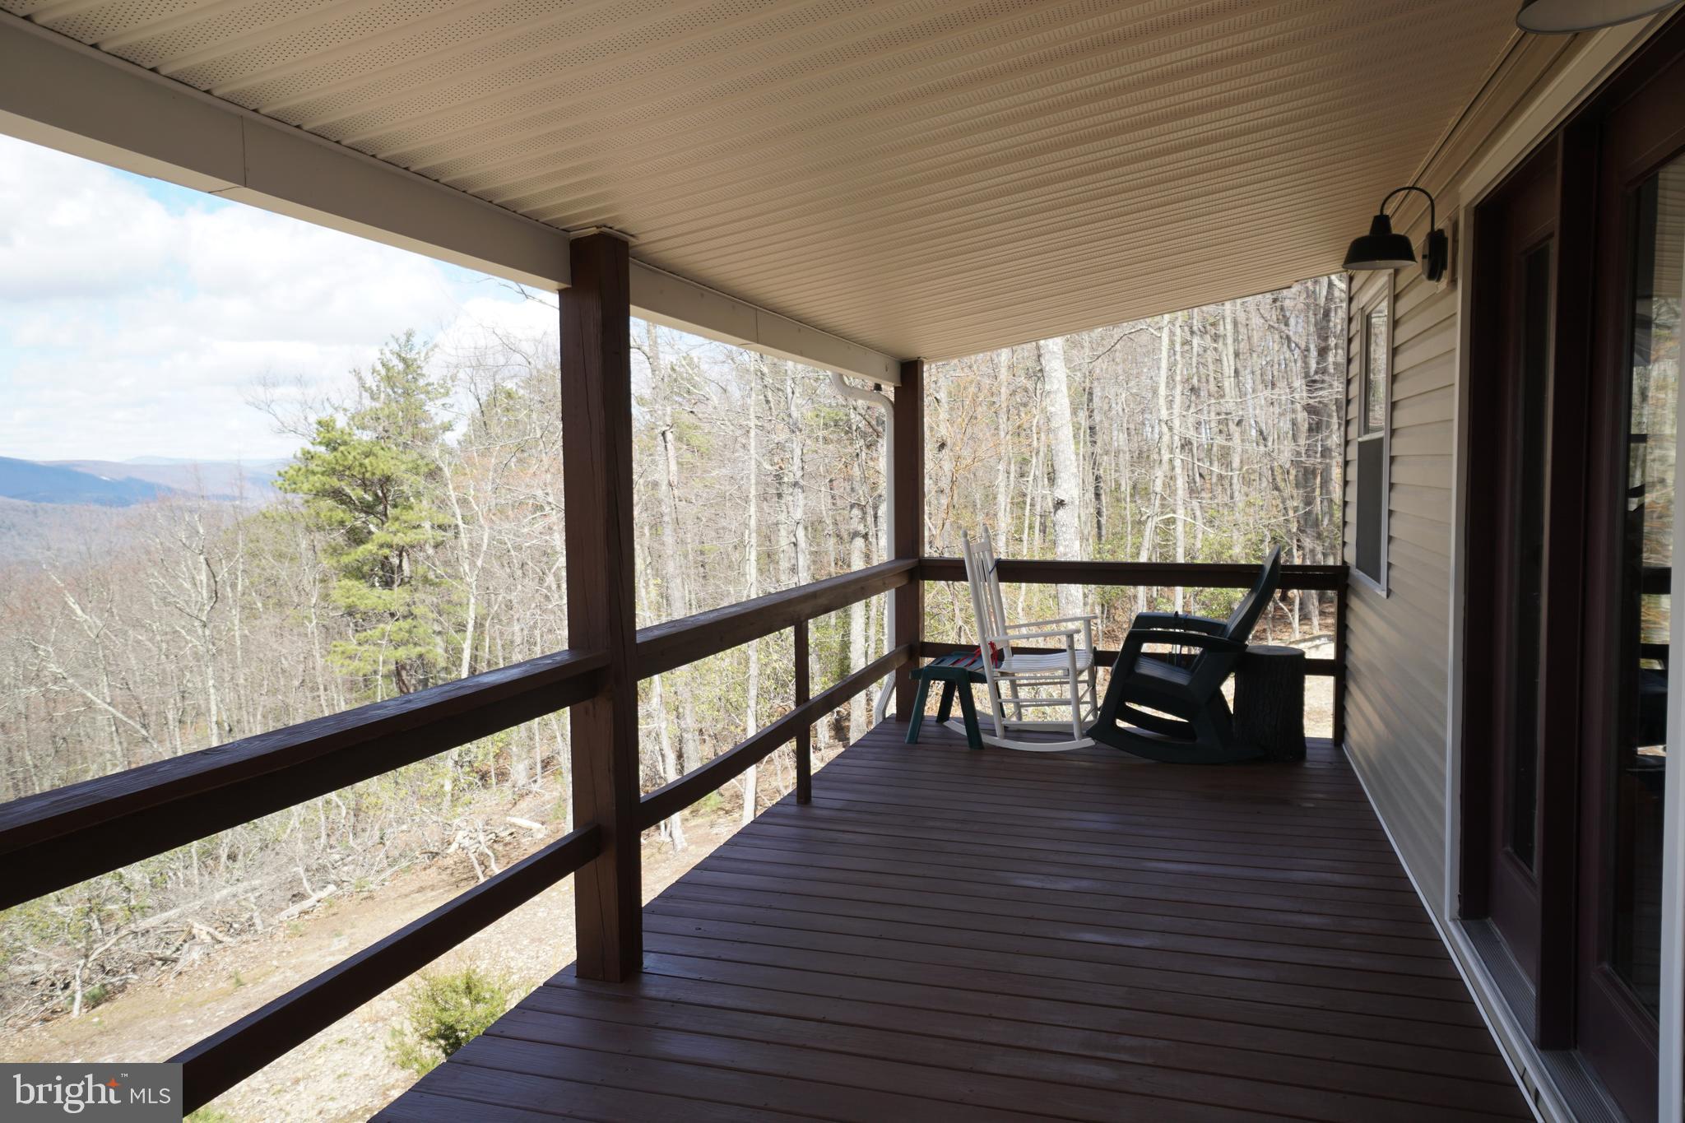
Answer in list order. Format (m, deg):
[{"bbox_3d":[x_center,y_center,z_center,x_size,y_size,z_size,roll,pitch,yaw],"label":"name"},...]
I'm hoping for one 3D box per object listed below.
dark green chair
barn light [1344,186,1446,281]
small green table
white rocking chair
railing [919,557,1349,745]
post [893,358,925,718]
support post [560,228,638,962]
[{"bbox_3d":[1.729,0.442,5.961,0.920,1.043,0.720,1,4,17],"label":"dark green chair"},{"bbox_3d":[1.719,-1.014,3.646,0.290,0.290,0.215,1,4,17],"label":"barn light"},{"bbox_3d":[0.646,0.740,6.397,0.430,0.410,0.640,1,4,21],"label":"small green table"},{"bbox_3d":[0.980,0.380,6.227,0.830,1.145,0.640,1,4,21],"label":"white rocking chair"},{"bbox_3d":[1.533,0.466,6.400,2.265,0.939,0.140,1,4,17],"label":"railing"},{"bbox_3d":[0.387,-0.114,6.750,0.140,2.070,0.140,1,4,17],"label":"post"},{"bbox_3d":[-0.675,0.139,3.283,0.140,2.070,0.140,1,4,17],"label":"support post"}]

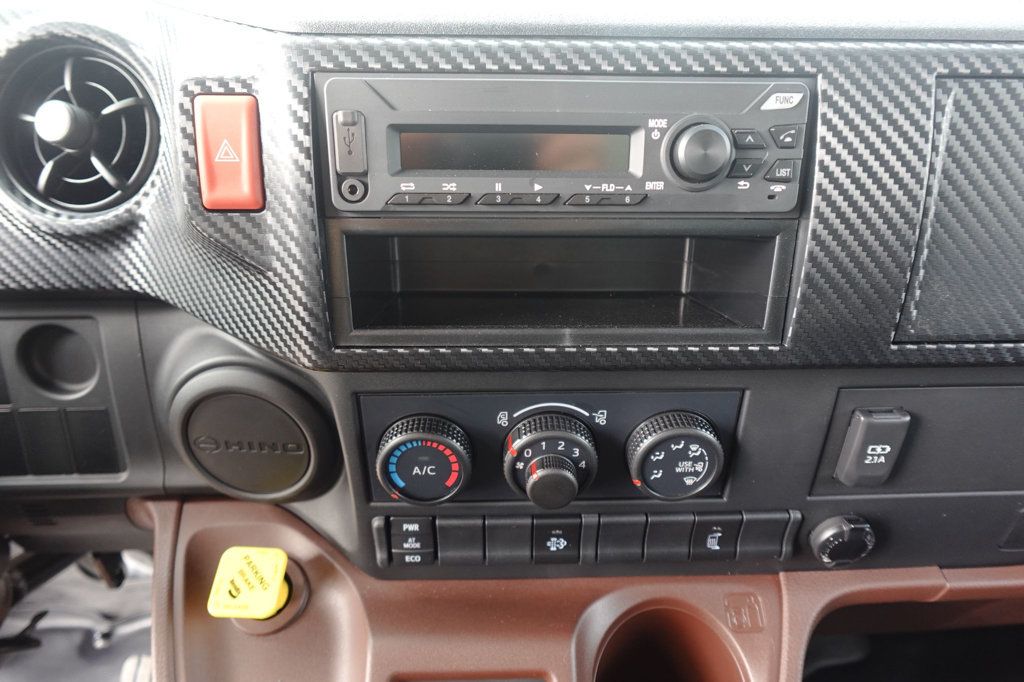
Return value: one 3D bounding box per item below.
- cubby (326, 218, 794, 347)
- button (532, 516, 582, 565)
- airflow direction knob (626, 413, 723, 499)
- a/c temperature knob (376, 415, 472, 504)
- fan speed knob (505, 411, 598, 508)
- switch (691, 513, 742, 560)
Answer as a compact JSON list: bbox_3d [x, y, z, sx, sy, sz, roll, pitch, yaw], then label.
[{"bbox_3d":[0.019,-0.033,0.265,0.180,0.050,0.090,0,14,-1],"label":"cubby"},{"bbox_3d":[0.021,0.095,0.280,0.023,0.029,0.010,0,20,0],"label":"button"},{"bbox_3d":[0.073,0.052,0.253,0.041,0.041,0.014,0,24,0],"label":"airflow direction knob"},{"bbox_3d":[-0.039,0.054,0.253,0.041,0.041,0.014,0,24,0],"label":"a/c temperature knob"},{"bbox_3d":[0.018,0.056,0.248,0.041,0.041,0.026,0,24,0],"label":"fan speed knob"},{"bbox_3d":[0.099,0.093,0.280,0.023,0.029,0.010,0,20,0],"label":"switch"}]

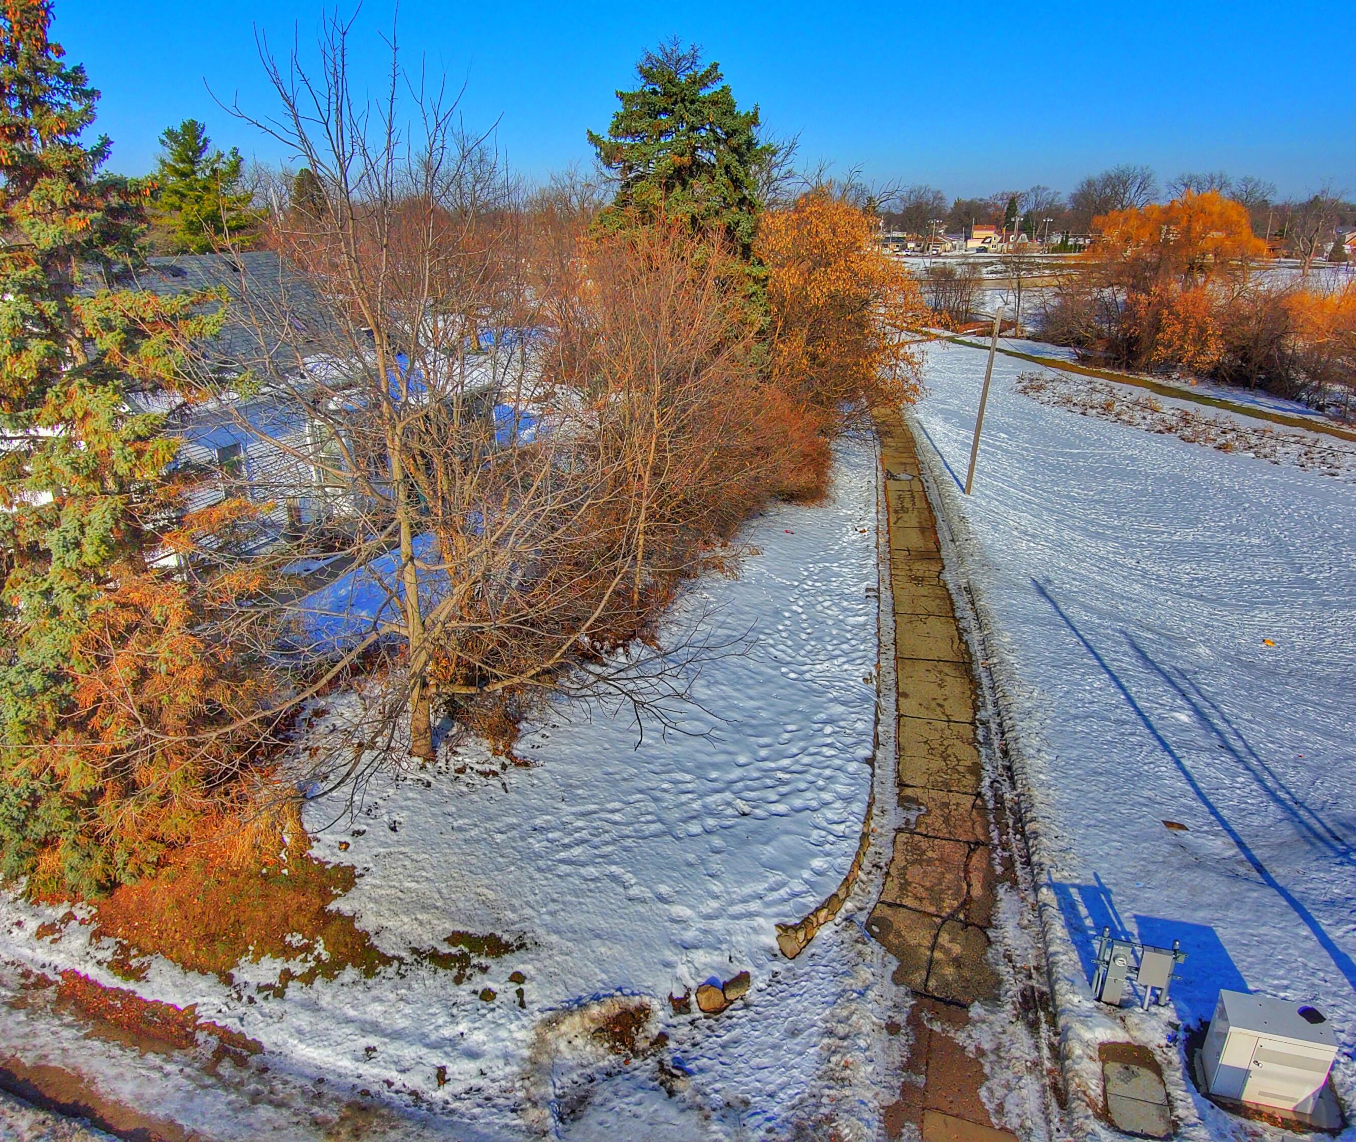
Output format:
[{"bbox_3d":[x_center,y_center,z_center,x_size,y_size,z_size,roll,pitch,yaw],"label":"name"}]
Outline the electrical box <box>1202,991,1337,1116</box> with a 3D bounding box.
[{"bbox_3d":[7.257,5.932,11.398,1.118,1.124,0.546,6,22,15],"label":"electrical box"}]

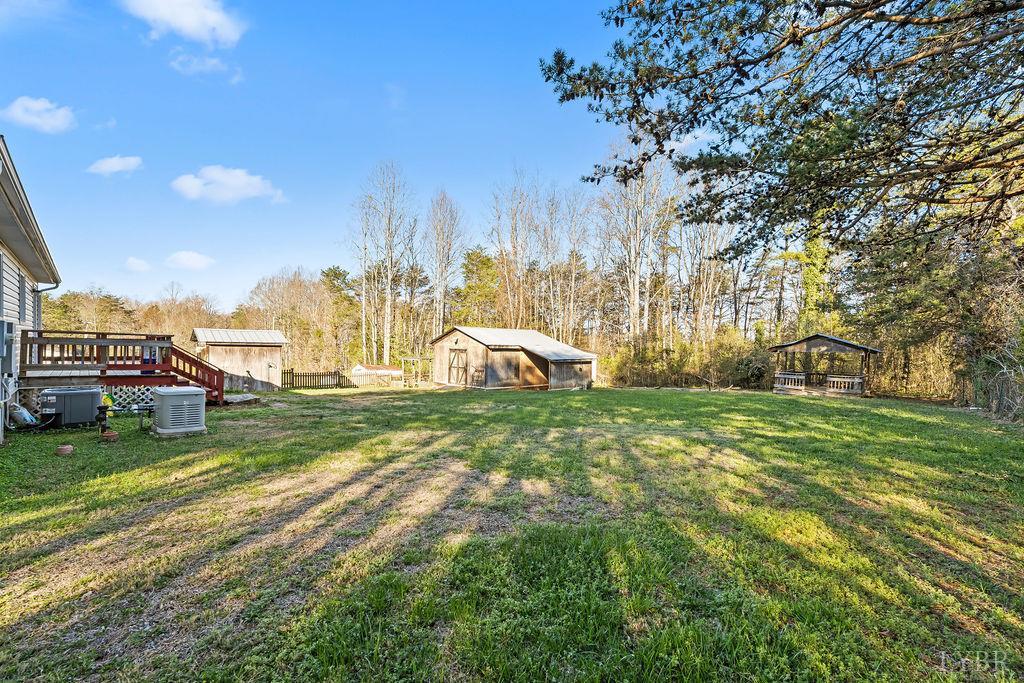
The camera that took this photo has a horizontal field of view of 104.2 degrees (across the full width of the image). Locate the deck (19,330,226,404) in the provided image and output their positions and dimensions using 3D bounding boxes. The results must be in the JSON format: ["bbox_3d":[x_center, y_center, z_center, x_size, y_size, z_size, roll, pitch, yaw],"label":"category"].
[{"bbox_3d":[-10.456,0.746,10.834,4.400,1.870,3.410,0,-2,43],"label":"deck"}]

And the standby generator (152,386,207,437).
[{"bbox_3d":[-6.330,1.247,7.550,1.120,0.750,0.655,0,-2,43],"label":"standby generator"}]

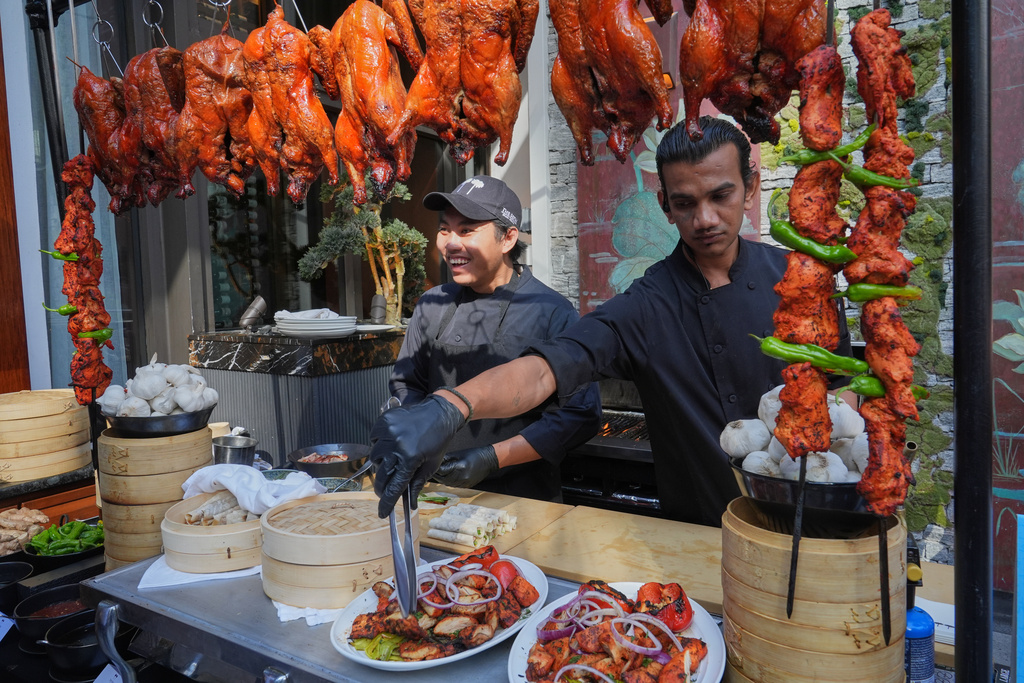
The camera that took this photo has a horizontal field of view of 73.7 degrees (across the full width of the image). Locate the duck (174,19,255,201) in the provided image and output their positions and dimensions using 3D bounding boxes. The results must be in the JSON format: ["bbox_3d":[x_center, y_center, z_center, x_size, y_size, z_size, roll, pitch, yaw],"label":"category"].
[{"bbox_3d":[-0.615,-0.478,1.420,0.165,0.350,0.150,-3,4,-21],"label":"duck"}]

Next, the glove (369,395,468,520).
[{"bbox_3d":[-0.132,0.160,0.965,0.110,0.160,0.090,-4,5,-30],"label":"glove"}]

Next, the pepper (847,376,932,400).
[{"bbox_3d":[0.469,0.060,0.855,0.112,0.032,0.028,5,0,0],"label":"pepper"}]

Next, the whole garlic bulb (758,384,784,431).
[{"bbox_3d":[0.406,0.102,1.035,0.066,0.070,0.066,0,4,18],"label":"whole garlic bulb"}]

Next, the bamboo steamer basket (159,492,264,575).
[{"bbox_3d":[-0.528,0.351,1.303,0.243,0.082,0.243,-1,5,0],"label":"bamboo steamer basket"}]

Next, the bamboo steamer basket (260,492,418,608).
[{"bbox_3d":[-0.276,0.334,1.127,0.254,0.107,0.254,-2,4,-12],"label":"bamboo steamer basket"}]

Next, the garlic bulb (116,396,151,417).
[{"bbox_3d":[-0.832,0.147,1.500,0.068,0.058,0.065,-3,4,-24],"label":"garlic bulb"}]

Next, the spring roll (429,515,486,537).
[{"bbox_3d":[-0.102,0.337,1.244,0.110,0.021,0.021,2,5,31],"label":"spring roll"}]

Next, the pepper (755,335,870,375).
[{"bbox_3d":[0.374,0.016,0.855,0.148,0.034,0.030,16,0,0],"label":"pepper"}]

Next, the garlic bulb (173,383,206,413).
[{"bbox_3d":[-0.619,0.107,1.310,0.057,0.052,0.057,25,18,0],"label":"garlic bulb"}]

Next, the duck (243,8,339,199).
[{"bbox_3d":[-0.365,-0.389,1.120,0.138,0.312,0.125,-2,5,-6],"label":"duck"}]

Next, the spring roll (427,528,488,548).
[{"bbox_3d":[-0.098,0.343,1.187,0.104,0.018,0.018,1,4,29],"label":"spring roll"}]

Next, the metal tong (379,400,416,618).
[{"bbox_3d":[-0.154,0.228,0.948,0.040,0.290,0.030,-1,-10,-31],"label":"metal tong"}]

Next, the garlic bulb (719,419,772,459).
[{"bbox_3d":[0.279,0.116,0.815,0.055,0.045,0.055,-21,31,0],"label":"garlic bulb"}]

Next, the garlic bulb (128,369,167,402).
[{"bbox_3d":[-0.704,0.085,1.320,0.061,0.056,0.061,-18,12,0],"label":"garlic bulb"}]

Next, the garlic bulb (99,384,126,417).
[{"bbox_3d":[-0.782,0.115,1.335,0.052,0.057,0.057,16,-7,-24],"label":"garlic bulb"}]

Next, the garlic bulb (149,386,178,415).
[{"bbox_3d":[-0.775,0.134,1.520,0.063,0.060,0.060,-3,4,-24],"label":"garlic bulb"}]

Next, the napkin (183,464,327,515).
[{"bbox_3d":[-0.496,0.284,1.310,0.265,0.085,0.160,-2,4,-18],"label":"napkin"}]

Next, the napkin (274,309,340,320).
[{"bbox_3d":[-0.749,-0.099,2.500,0.225,0.042,0.180,-1,5,0],"label":"napkin"}]

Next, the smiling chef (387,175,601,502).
[{"bbox_3d":[-0.040,0.467,1.645,0.510,1.720,0.400,0,4,19],"label":"smiling chef"}]

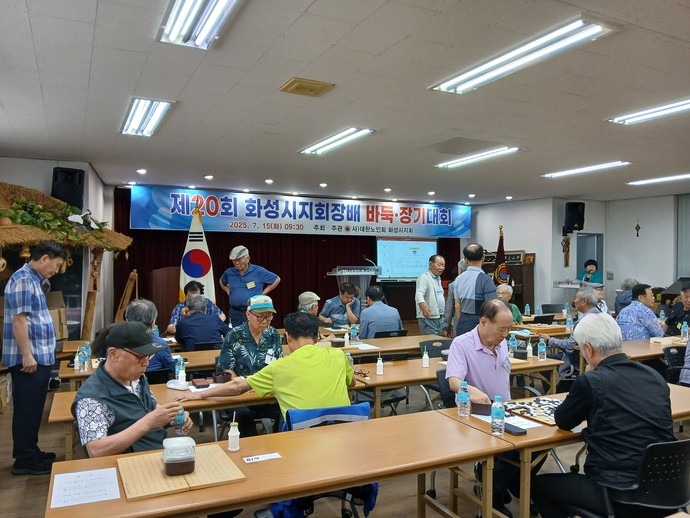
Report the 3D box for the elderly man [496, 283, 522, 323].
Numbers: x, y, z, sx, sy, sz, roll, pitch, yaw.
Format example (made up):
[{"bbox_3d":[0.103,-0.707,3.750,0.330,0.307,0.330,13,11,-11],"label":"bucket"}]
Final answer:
[{"bbox_3d":[1.993,0.945,6.395,0.520,1.250,0.700,0,0,-7],"label":"elderly man"}]

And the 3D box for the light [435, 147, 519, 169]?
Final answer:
[{"bbox_3d":[1.530,-1.213,6.114,0.300,0.080,1.250,0,0,-27],"label":"light"}]

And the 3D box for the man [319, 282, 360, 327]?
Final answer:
[{"bbox_3d":[-0.059,0.941,6.698,0.540,1.260,0.750,0,0,-25],"label":"man"}]

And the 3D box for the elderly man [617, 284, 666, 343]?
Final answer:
[{"bbox_3d":[3.288,0.917,5.808,0.520,1.280,0.740,0,0,44],"label":"elderly man"}]

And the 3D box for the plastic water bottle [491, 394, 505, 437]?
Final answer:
[{"bbox_3d":[0.723,0.736,2.443,0.065,0.185,0.065,0,0,0],"label":"plastic water bottle"}]

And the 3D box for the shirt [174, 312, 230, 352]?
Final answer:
[{"bbox_3d":[-1.403,0.764,5.096,0.550,0.530,0.380,0,0,-20],"label":"shirt"}]

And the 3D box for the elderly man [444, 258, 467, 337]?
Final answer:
[{"bbox_3d":[1.438,0.774,6.298,0.500,1.600,0.330,0,0,-24],"label":"elderly man"}]

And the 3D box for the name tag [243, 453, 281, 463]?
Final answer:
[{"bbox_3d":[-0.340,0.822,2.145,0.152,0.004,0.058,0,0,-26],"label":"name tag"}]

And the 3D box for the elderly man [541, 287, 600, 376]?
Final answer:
[{"bbox_3d":[2.411,0.935,5.498,0.750,1.280,0.500,0,0,26],"label":"elderly man"}]

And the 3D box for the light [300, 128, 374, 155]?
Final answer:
[{"bbox_3d":[-0.095,-1.210,5.365,0.310,0.080,1.250,0,0,-28],"label":"light"}]

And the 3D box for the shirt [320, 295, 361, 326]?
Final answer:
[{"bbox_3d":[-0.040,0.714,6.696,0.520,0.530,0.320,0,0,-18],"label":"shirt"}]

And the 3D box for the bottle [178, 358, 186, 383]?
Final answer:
[{"bbox_3d":[-1.081,0.733,3.408,0.065,0.185,0.065,0,0,-27],"label":"bottle"}]

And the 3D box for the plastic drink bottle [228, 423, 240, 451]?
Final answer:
[{"bbox_3d":[-0.475,0.764,2.235,0.051,0.115,0.051,0,0,0],"label":"plastic drink bottle"}]

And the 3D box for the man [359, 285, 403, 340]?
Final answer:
[{"bbox_3d":[0.328,0.934,5.974,0.530,1.260,0.750,0,0,-28],"label":"man"}]

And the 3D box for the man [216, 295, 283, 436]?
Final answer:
[{"bbox_3d":[-0.704,0.917,3.860,0.540,1.290,0.750,0,0,-26],"label":"man"}]

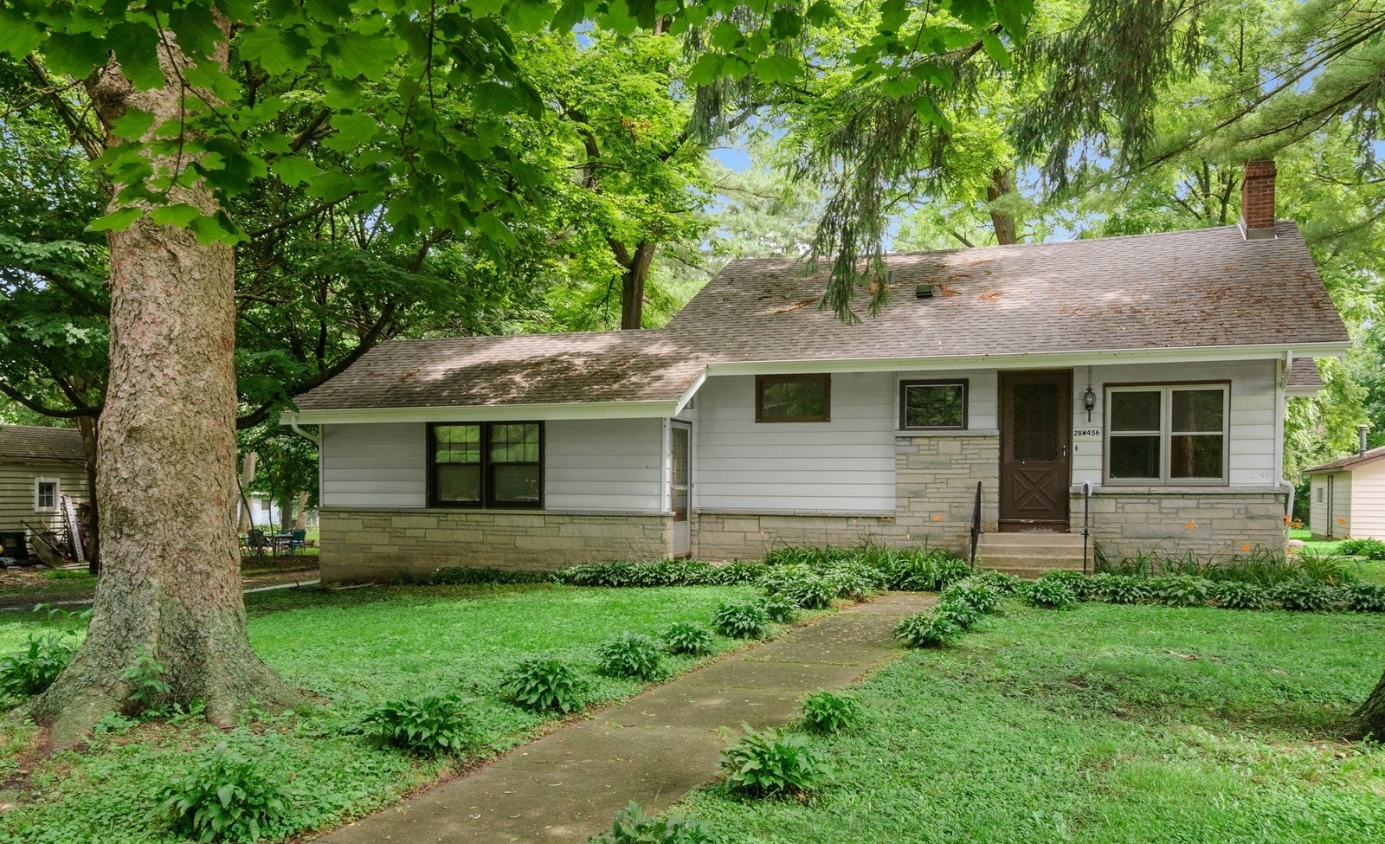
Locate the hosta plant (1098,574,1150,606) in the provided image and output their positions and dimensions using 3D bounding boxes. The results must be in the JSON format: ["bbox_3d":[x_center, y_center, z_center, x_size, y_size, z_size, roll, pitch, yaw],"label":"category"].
[{"bbox_3d":[4.870,1.877,12.150,0.610,0.320,0.570,-1,-2,20],"label":"hosta plant"}]

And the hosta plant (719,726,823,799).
[{"bbox_3d":[0.382,1.596,5.150,0.510,0.290,0.490,0,-2,0],"label":"hosta plant"}]

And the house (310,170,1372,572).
[{"bbox_3d":[2.202,-0.764,19.209,15.200,6.400,9.500,-1,-2,20],"label":"house"}]

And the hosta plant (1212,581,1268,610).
[{"bbox_3d":[5.920,1.864,11.650,0.600,0.300,0.560,-1,-2,20],"label":"hosta plant"}]

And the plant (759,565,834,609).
[{"bbox_3d":[1.170,1.814,11.900,0.800,0.420,0.740,-1,-2,20],"label":"plant"}]

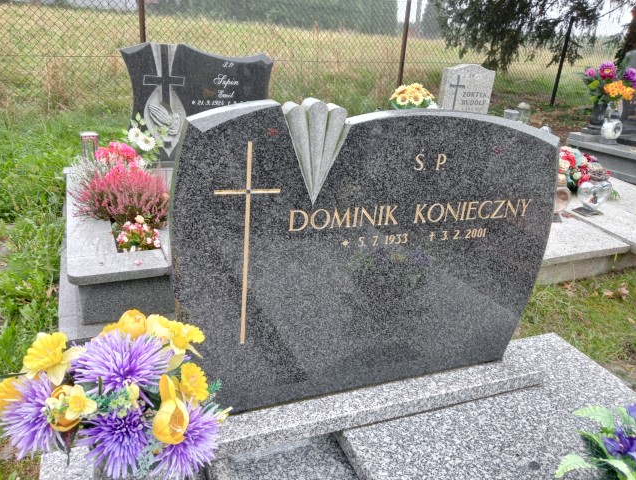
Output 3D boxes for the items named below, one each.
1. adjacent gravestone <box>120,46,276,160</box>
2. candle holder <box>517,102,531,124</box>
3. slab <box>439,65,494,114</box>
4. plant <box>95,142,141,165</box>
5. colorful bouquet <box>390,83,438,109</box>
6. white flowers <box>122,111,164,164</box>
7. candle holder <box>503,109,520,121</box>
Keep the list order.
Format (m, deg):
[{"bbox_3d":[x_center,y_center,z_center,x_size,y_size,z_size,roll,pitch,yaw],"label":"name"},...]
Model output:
[{"bbox_3d":[-0.762,-0.873,3.355,0.930,0.720,0.090,-5,25,-24],"label":"adjacent gravestone"},{"bbox_3d":[1.681,-1.001,4.220,0.100,0.230,0.100,-4,24,-23],"label":"candle holder"},{"bbox_3d":[1.180,-1.109,4.230,0.470,0.630,0.080,-4,24,-23],"label":"slab"},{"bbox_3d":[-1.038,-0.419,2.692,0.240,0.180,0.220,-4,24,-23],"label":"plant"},{"bbox_3d":[0.679,-0.989,3.715,0.320,0.280,0.300,-4,24,-23],"label":"colorful bouquet"},{"bbox_3d":[-1.047,-0.592,3.083,0.240,0.320,0.220,-4,24,-23],"label":"white flowers"},{"bbox_3d":[1.550,-0.969,4.151,0.110,0.170,0.110,-4,24,-23],"label":"candle holder"}]

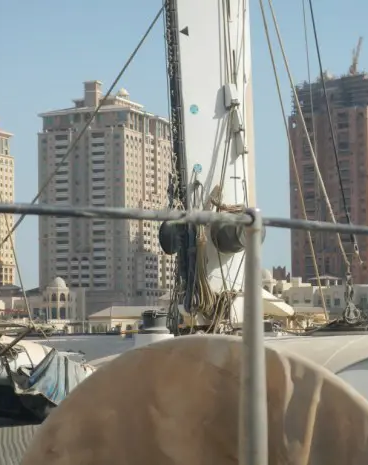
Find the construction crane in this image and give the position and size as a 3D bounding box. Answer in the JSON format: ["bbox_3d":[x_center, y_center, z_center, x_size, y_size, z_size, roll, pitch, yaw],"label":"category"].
[{"bbox_3d":[61.630,-62.990,585.000,4.800,14.300,2.500,-2,-3,17],"label":"construction crane"}]

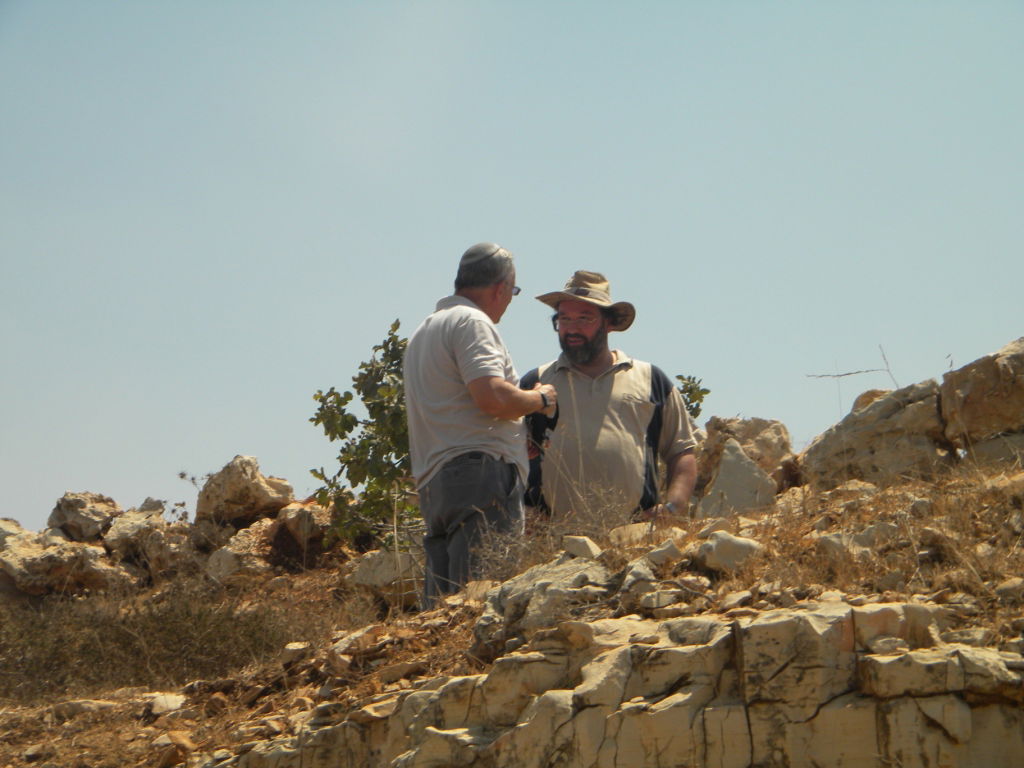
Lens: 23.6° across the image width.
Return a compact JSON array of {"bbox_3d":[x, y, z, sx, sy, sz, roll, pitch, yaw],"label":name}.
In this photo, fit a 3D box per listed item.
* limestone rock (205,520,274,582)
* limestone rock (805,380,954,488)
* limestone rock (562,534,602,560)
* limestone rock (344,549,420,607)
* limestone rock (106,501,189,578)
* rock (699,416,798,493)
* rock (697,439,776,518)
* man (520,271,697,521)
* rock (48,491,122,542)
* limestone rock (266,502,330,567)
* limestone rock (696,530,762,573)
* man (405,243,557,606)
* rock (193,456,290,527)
[{"bbox_3d":[-1.054,0.648,9.500,0.275,0.245,0.260,0,-6,0],"label":"limestone rock"},{"bbox_3d":[1.292,0.179,8.700,0.540,0.390,0.380,0,-5,0],"label":"limestone rock"},{"bbox_3d":[0.212,0.493,7.400,0.120,0.080,0.100,0,-5,0],"label":"limestone rock"},{"bbox_3d":[-0.443,0.678,8.600,0.280,0.200,0.220,0,-5,0],"label":"limestone rock"},{"bbox_3d":[-1.425,0.608,9.600,0.340,0.290,0.300,0,-6,0],"label":"limestone rock"},{"bbox_3d":[0.876,0.272,9.100,0.370,0.290,0.310,0,-6,0],"label":"rock"},{"bbox_3d":[0.759,0.320,8.300,0.270,0.270,0.180,0,-5,0],"label":"rock"},{"bbox_3d":[0.318,0.512,8.022,0.600,1.780,0.420,-2,-5,20],"label":"man"},{"bbox_3d":[-1.702,0.529,9.800,0.300,0.210,0.250,0,-6,0],"label":"rock"},{"bbox_3d":[-0.791,0.558,9.100,0.240,0.250,0.220,0,-5,0],"label":"limestone rock"},{"bbox_3d":[0.647,0.498,7.300,0.195,0.130,0.160,0,-6,0],"label":"limestone rock"},{"bbox_3d":[-0.134,0.398,7.864,0.460,1.720,0.540,4,-7,-37],"label":"man"},{"bbox_3d":[-1.017,0.403,9.300,0.370,0.270,0.280,0,-5,0],"label":"rock"}]

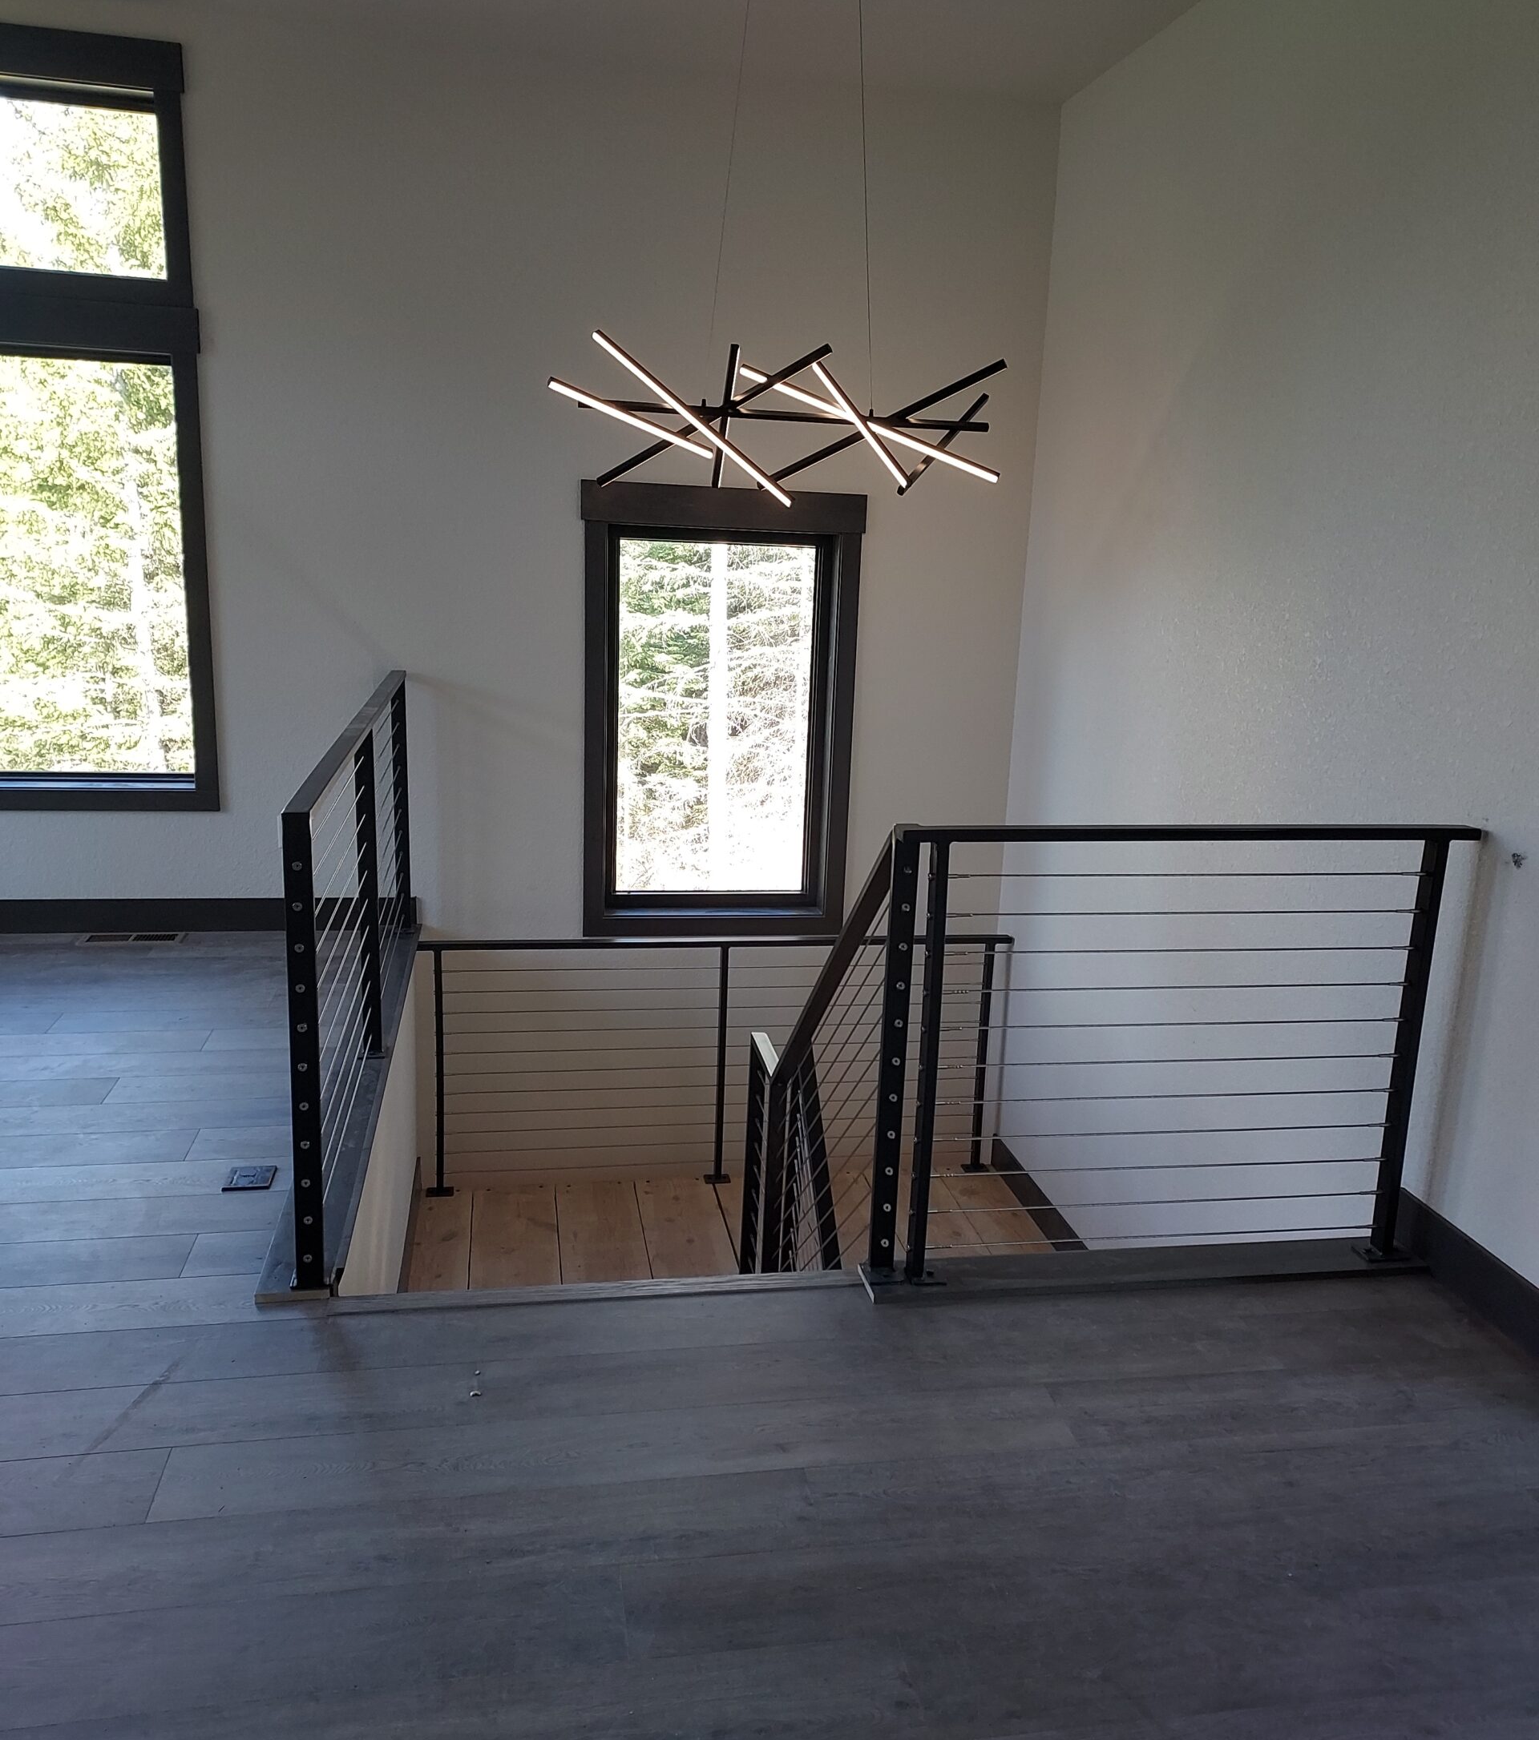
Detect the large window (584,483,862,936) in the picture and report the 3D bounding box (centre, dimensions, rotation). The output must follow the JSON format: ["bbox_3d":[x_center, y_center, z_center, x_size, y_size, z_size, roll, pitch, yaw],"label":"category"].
[{"bbox_3d":[-0.199,-0.584,5.454,1.058,1.697,0.130,0,13,-11],"label":"large window"}]

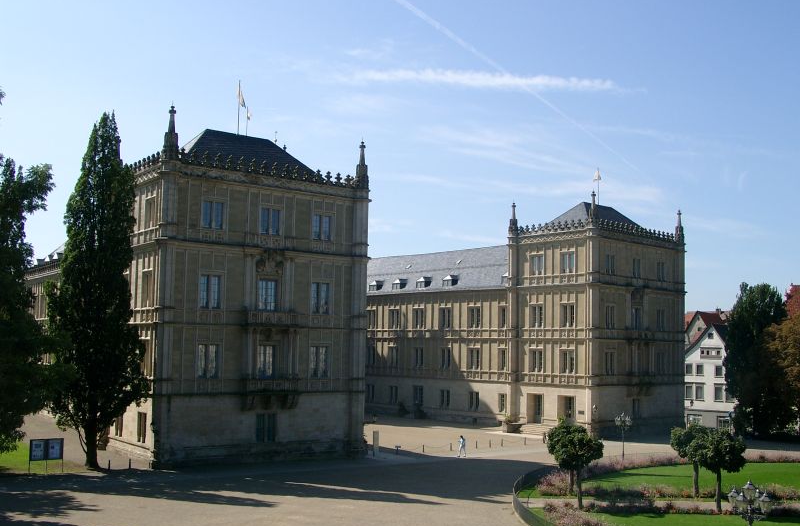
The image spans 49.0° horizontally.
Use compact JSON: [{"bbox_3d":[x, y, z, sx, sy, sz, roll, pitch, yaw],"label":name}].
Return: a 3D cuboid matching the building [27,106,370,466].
[{"bbox_3d":[-22.144,3.535,85.767,18.315,26.619,42.000,5,-7,-35],"label":"building"}]

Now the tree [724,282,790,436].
[{"bbox_3d":[44.868,12.092,110.220,8.032,19.465,8.032,1,-6,0],"label":"tree"}]

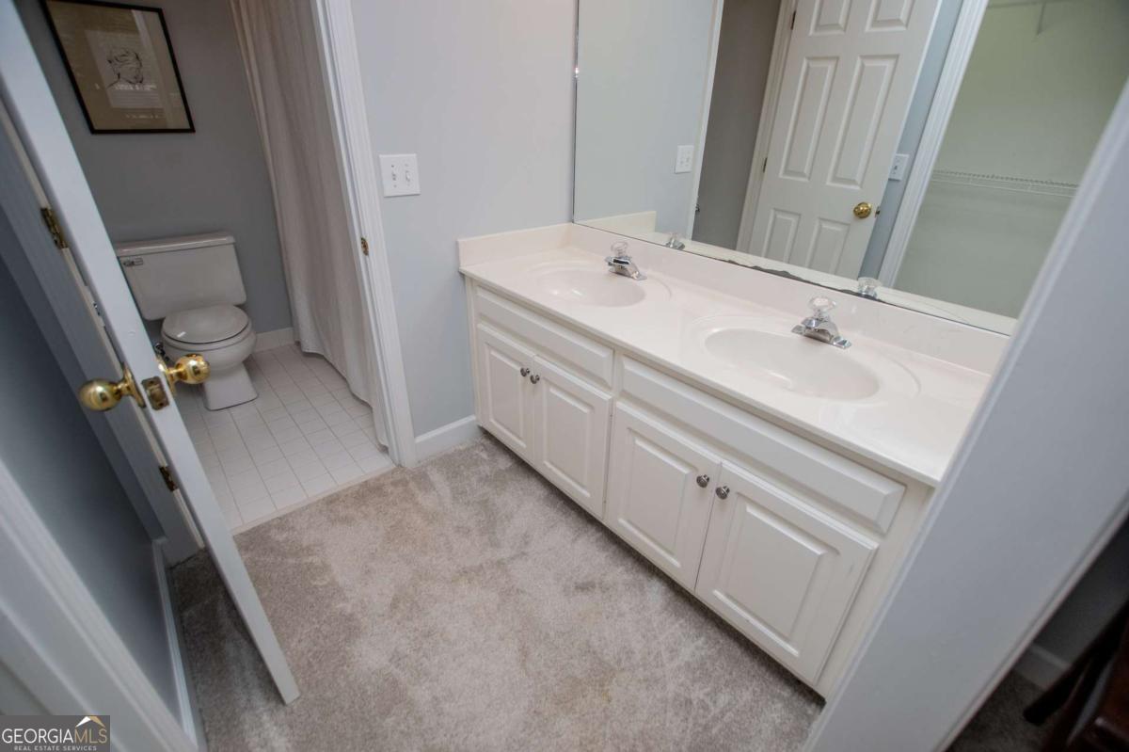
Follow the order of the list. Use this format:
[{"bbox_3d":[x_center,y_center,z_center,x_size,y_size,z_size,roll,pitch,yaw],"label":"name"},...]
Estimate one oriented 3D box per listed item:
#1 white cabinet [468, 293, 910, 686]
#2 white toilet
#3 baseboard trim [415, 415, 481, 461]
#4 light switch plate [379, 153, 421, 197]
[{"bbox_3d":[0.328,0.162,1.647,0.553,0.735,1.530,-22,37,-37],"label":"white cabinet"},{"bbox_3d":[-1.754,-0.254,2.299,0.500,0.712,0.690,-22,37,-37],"label":"white toilet"},{"bbox_3d":[-0.502,0.266,2.043,0.315,0.115,0.015,-22,37,-37],"label":"baseboard trim"},{"bbox_3d":[-0.518,-0.636,1.489,0.121,0.124,0.008,-22,37,-37],"label":"light switch plate"}]

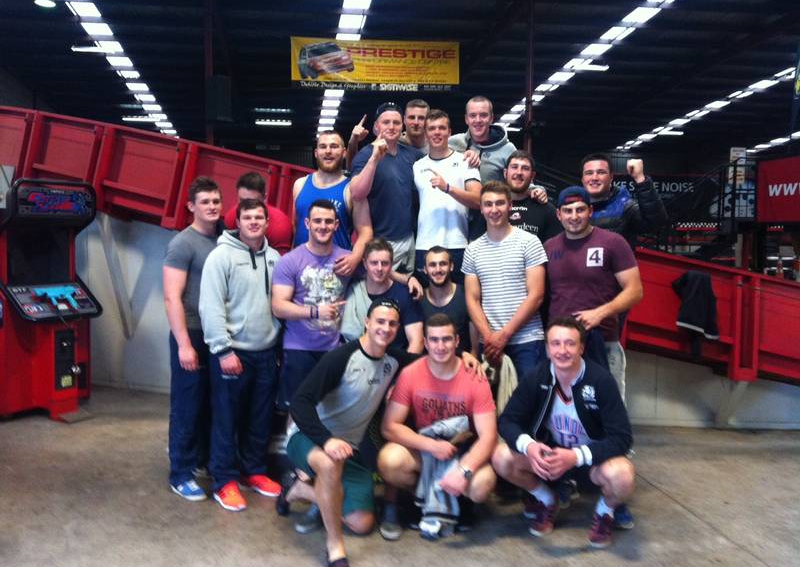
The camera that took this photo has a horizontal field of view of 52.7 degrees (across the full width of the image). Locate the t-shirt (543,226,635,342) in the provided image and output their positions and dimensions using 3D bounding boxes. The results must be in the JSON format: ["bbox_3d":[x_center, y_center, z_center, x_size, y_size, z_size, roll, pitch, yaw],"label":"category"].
[{"bbox_3d":[1.100,0.010,4.700,0.560,0.680,0.320,1,3,19],"label":"t-shirt"}]

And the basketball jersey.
[{"bbox_3d":[-0.495,-0.360,5.150,0.400,0.700,0.280,0,3,-6],"label":"basketball jersey"}]

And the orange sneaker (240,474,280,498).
[{"bbox_3d":[-0.868,1.240,5.030,0.115,0.120,0.310,-2,3,-37],"label":"orange sneaker"}]

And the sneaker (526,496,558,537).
[{"bbox_3d":[0.771,1.241,4.346,0.115,0.130,0.300,1,3,11],"label":"sneaker"}]

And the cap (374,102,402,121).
[{"bbox_3d":[-0.074,-1.150,5.400,0.180,0.140,0.260,0,3,-3],"label":"cap"}]

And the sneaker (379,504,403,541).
[{"bbox_3d":[-0.042,1.248,4.306,0.115,0.120,0.300,0,3,3],"label":"sneaker"}]

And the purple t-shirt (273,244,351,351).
[{"bbox_3d":[-0.506,0.082,4.730,0.490,0.650,0.300,-1,3,-13],"label":"purple t-shirt"}]

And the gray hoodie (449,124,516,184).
[{"bbox_3d":[0.577,-0.736,5.450,0.580,0.680,0.330,0,3,7],"label":"gray hoodie"}]

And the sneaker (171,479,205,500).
[{"bbox_3d":[-1.273,1.223,4.913,0.115,0.110,0.300,-2,4,-38],"label":"sneaker"}]

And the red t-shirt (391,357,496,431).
[{"bbox_3d":[0.227,0.643,4.220,0.540,0.530,0.350,0,3,3],"label":"red t-shirt"}]

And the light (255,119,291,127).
[{"bbox_3d":[-4.420,-5.550,28.000,1.250,0.180,0.260,0,3,-9],"label":"light"}]

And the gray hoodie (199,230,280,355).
[{"bbox_3d":[-0.934,0.054,4.820,0.520,0.740,0.330,-1,3,-21],"label":"gray hoodie"}]

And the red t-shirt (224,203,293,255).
[{"bbox_3d":[-0.963,-0.200,5.450,0.500,0.680,0.280,0,3,-3],"label":"red t-shirt"}]

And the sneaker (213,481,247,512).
[{"bbox_3d":[-1.012,1.250,4.800,0.115,0.120,0.310,-1,3,-27],"label":"sneaker"}]

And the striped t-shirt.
[{"bbox_3d":[0.618,0.008,4.740,0.500,0.690,0.280,0,3,10],"label":"striped t-shirt"}]

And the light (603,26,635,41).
[{"bbox_3d":[6.480,-7.416,24.000,0.660,0.100,1.050,0,3,-8],"label":"light"}]

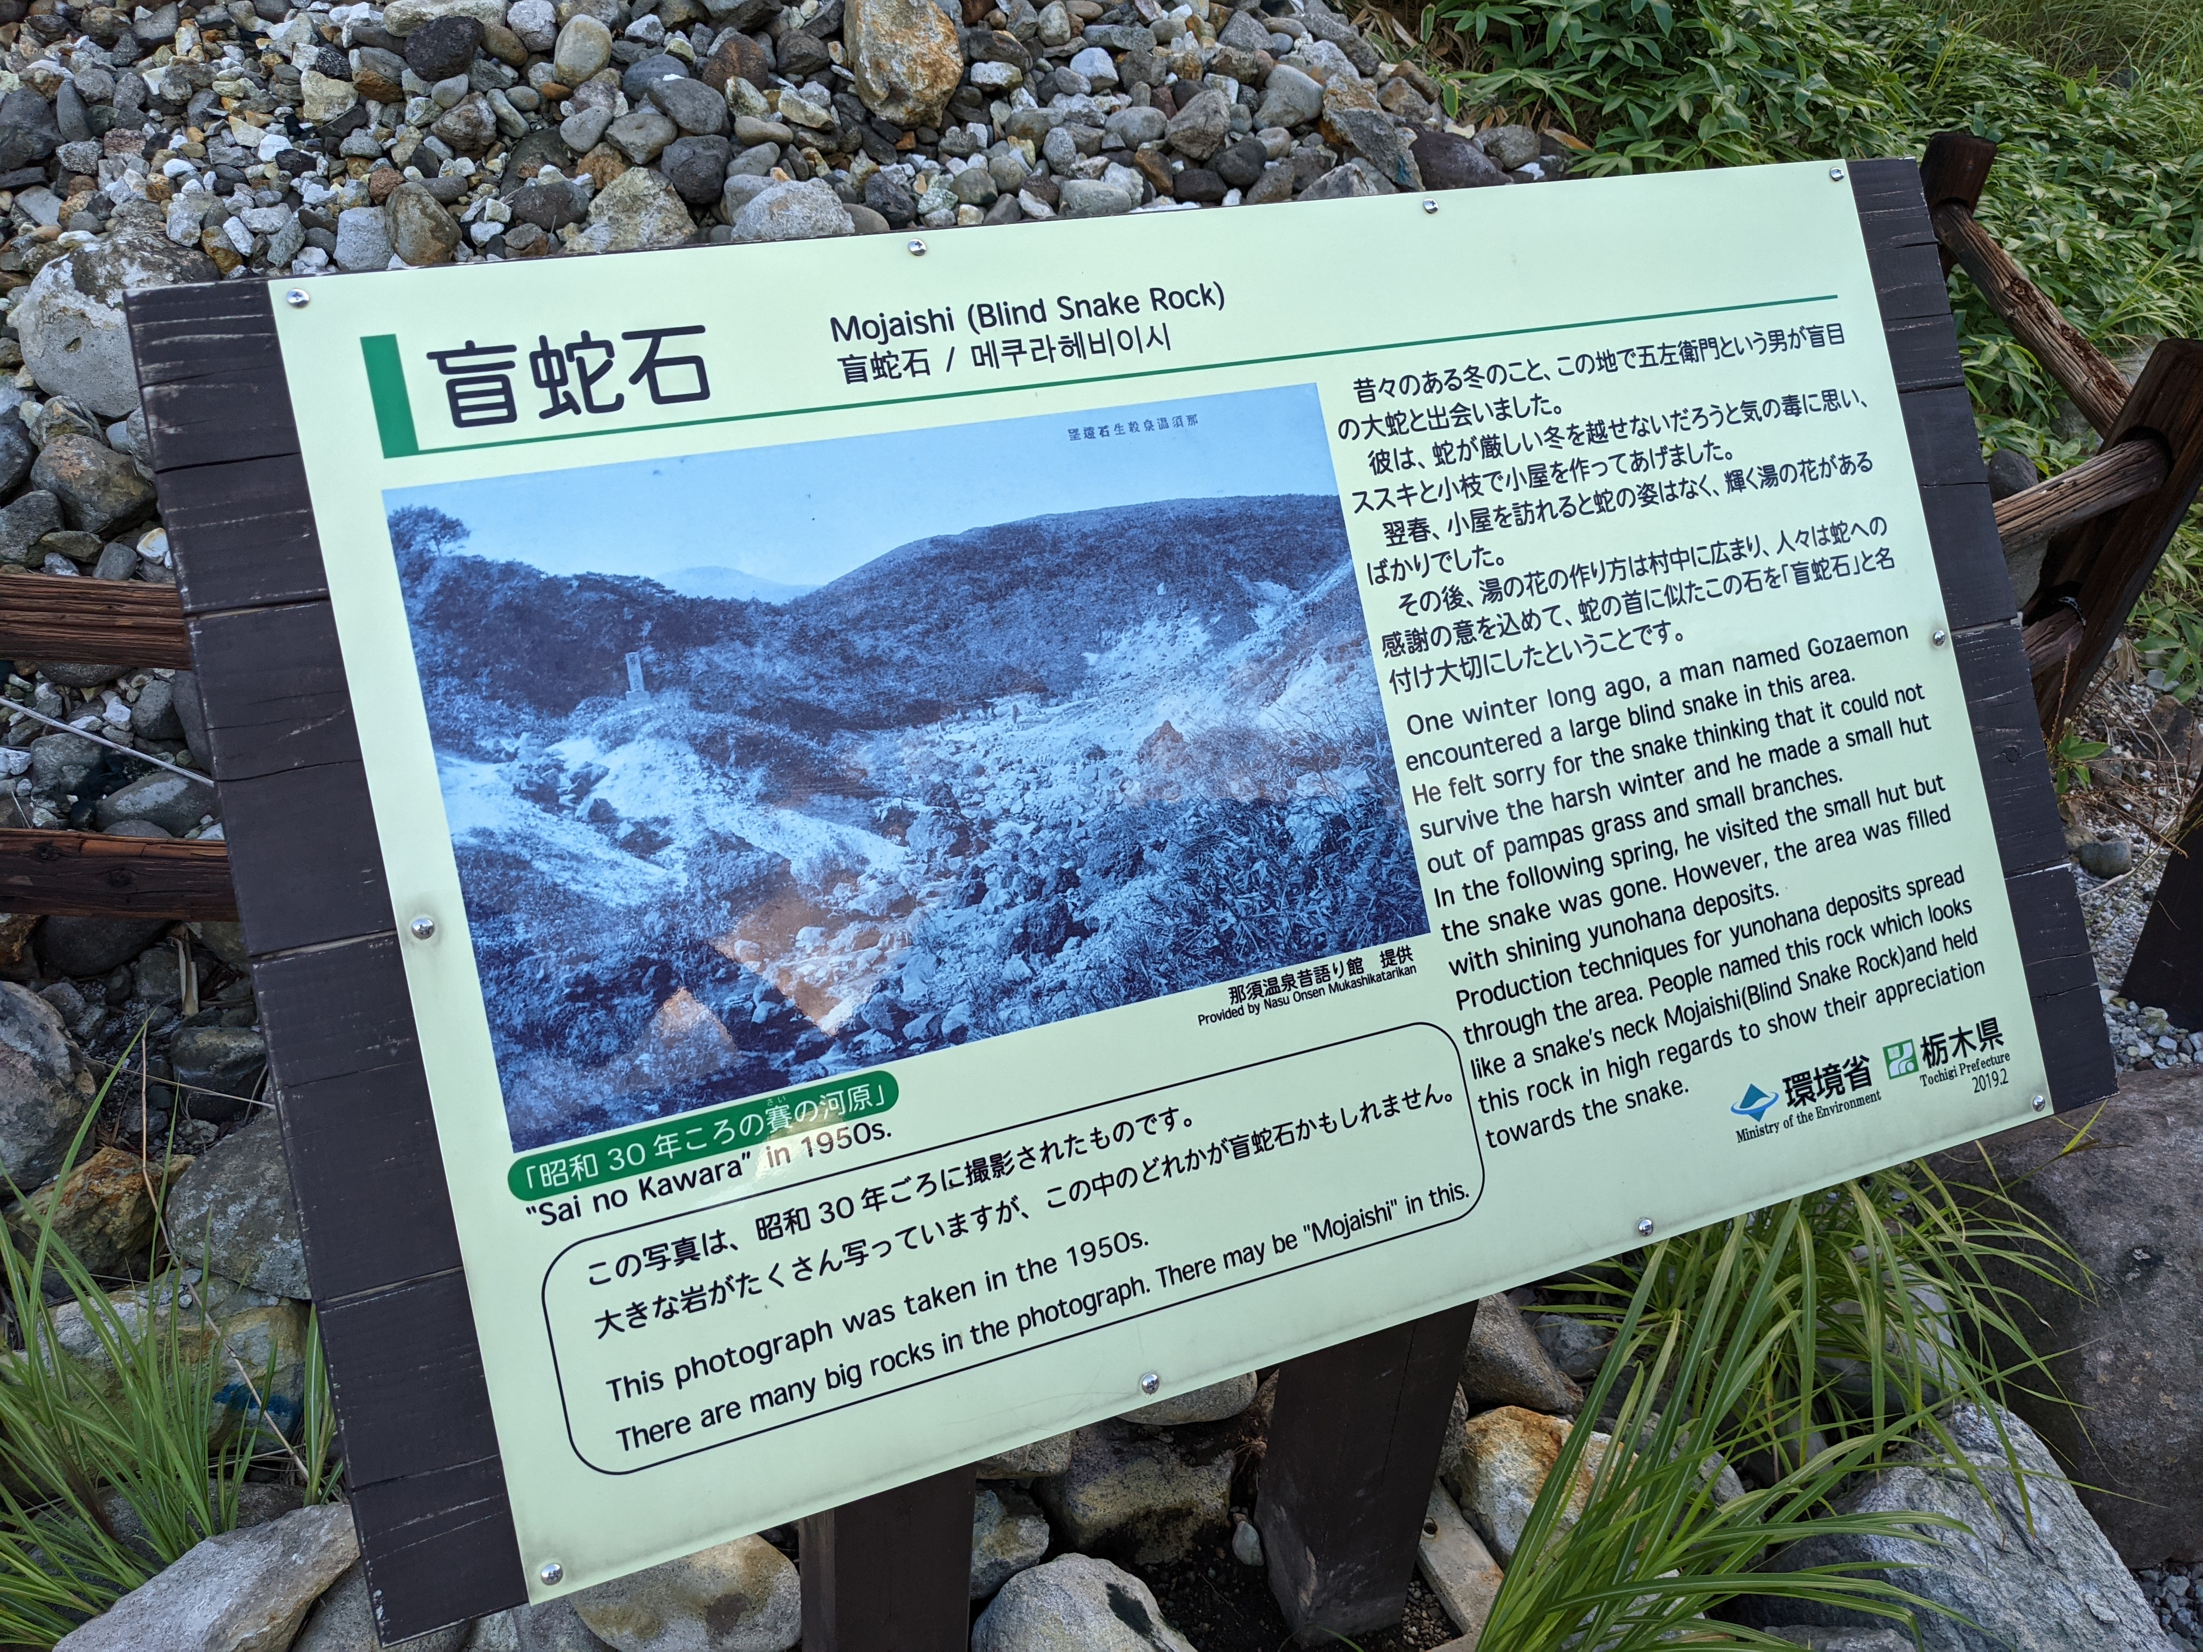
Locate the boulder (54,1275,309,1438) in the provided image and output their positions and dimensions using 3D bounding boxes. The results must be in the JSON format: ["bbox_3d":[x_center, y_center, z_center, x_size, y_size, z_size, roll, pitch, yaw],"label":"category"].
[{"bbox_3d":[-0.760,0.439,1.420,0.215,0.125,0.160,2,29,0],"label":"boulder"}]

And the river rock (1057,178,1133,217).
[{"bbox_3d":[-0.012,-1.270,3.480,0.155,0.085,0.120,3,33,-1],"label":"river rock"}]

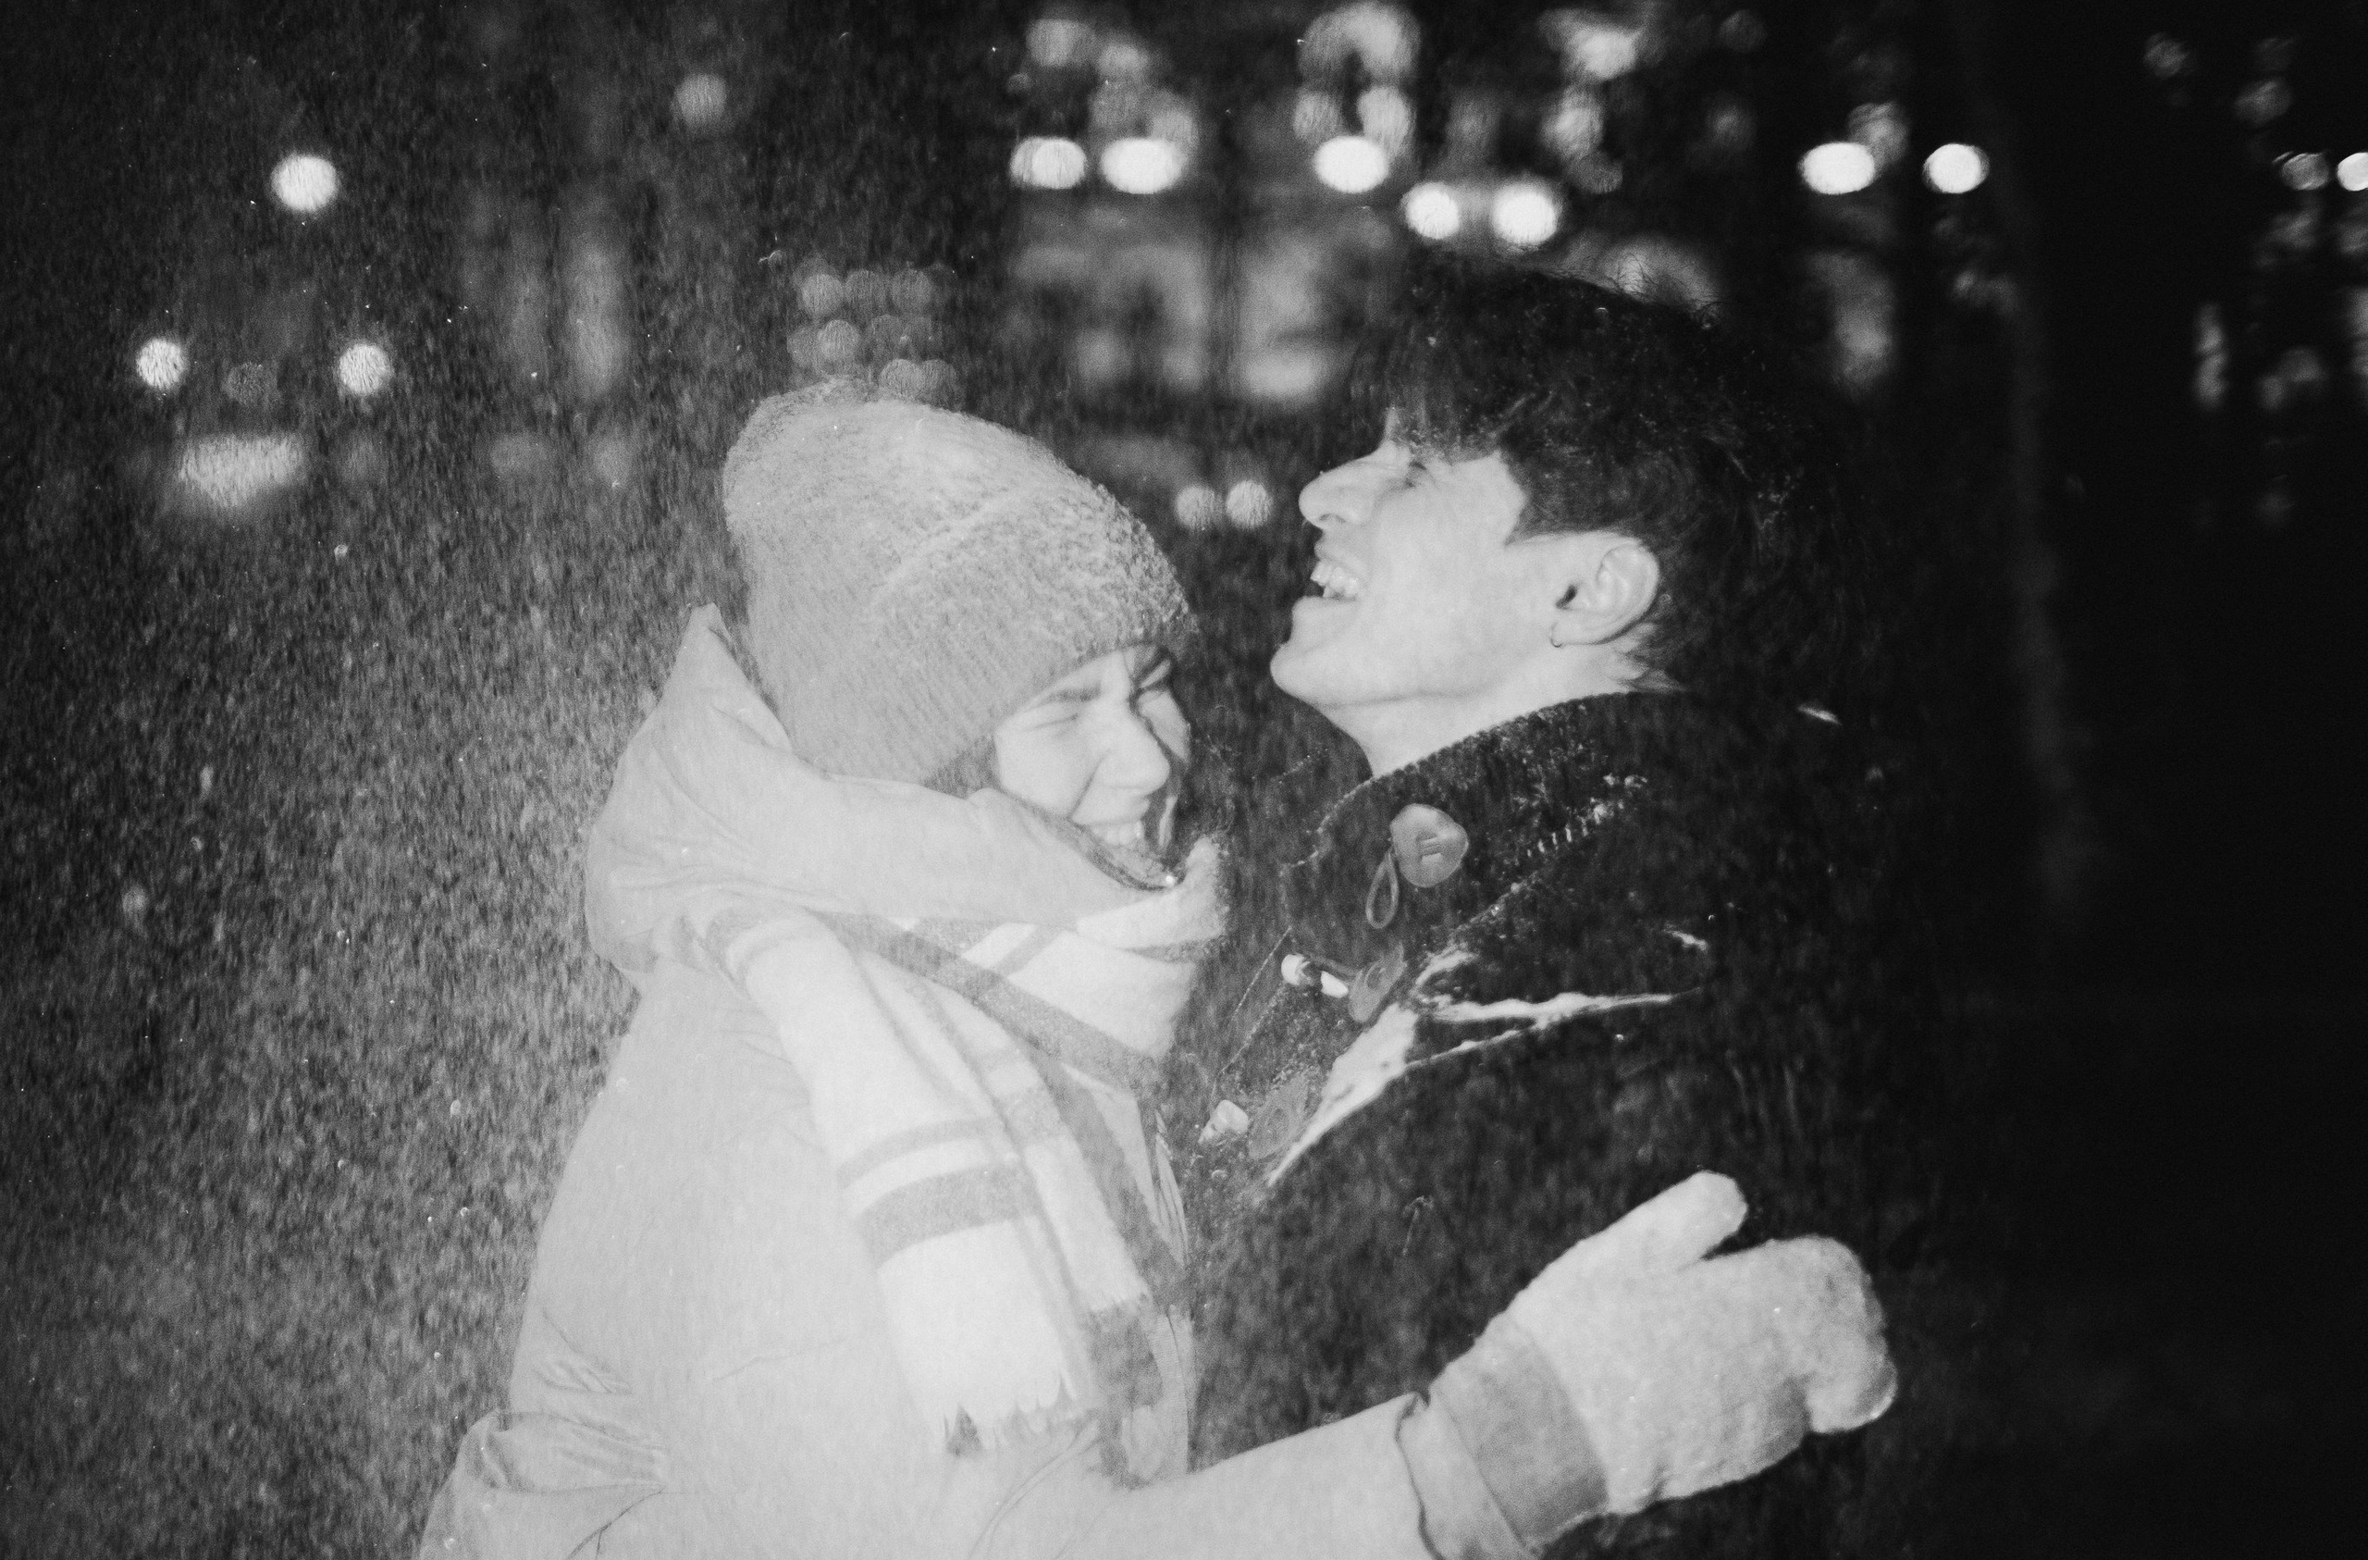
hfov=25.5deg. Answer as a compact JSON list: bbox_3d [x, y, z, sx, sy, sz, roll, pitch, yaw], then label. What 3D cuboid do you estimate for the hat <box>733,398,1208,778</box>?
[{"bbox_3d":[-0.107,-0.089,2.420,0.195,0.190,0.175,-16,7,39],"label":"hat"}]

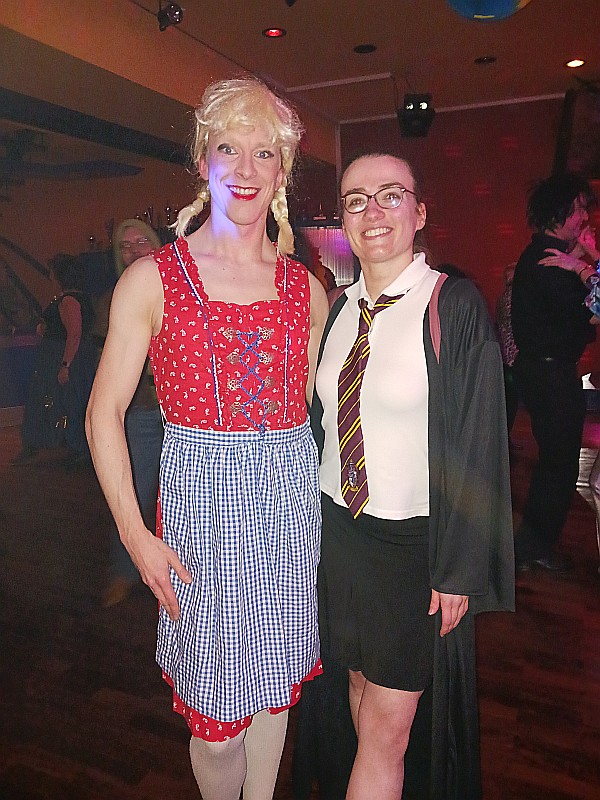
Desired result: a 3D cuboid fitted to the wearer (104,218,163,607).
[{"bbox_3d":[-0.675,0.085,2.715,0.520,1.680,0.380,-1,10,-1],"label":"wearer"}]

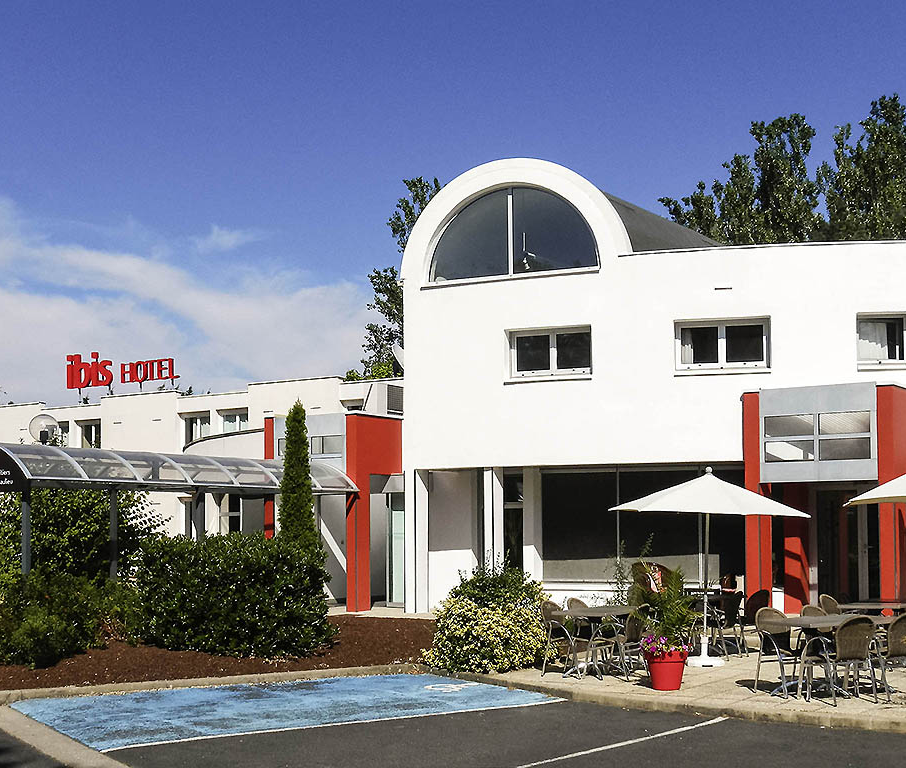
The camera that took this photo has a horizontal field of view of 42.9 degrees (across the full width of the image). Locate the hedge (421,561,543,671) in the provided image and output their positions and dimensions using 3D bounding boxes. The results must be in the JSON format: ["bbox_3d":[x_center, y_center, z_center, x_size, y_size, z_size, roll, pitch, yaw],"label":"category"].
[{"bbox_3d":[0.400,2.895,14.550,1.500,1.320,1.400,0,-5,0],"label":"hedge"}]

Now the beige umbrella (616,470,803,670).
[{"bbox_3d":[3.290,2.351,15.081,2.550,2.530,2.550,0,-6,0],"label":"beige umbrella"}]

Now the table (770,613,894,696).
[{"bbox_3d":[3.940,2.827,11.880,1.350,0.740,0.800,2,-6,-27],"label":"table"}]

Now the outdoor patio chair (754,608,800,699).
[{"bbox_3d":[3.490,2.779,11.950,0.560,0.860,0.600,2,-6,-27],"label":"outdoor patio chair"}]

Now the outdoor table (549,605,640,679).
[{"bbox_3d":[1.860,3.086,13.850,0.780,0.740,1.300,-5,-7,40],"label":"outdoor table"}]

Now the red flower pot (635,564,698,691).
[{"bbox_3d":[2.290,2.619,12.430,0.640,1.320,0.640,0,-5,0],"label":"red flower pot"}]

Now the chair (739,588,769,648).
[{"bbox_3d":[4.157,3.337,16.342,0.600,0.875,0.570,-6,-8,43],"label":"chair"}]

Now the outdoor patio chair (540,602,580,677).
[{"bbox_3d":[1.407,3.037,13.792,0.600,0.875,0.570,-4,-7,35],"label":"outdoor patio chair"}]

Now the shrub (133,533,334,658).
[{"bbox_3d":[-3.260,3.067,17.184,2.900,1.740,2.400,1,-6,-11],"label":"shrub"}]

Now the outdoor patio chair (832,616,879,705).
[{"bbox_3d":[3.830,2.719,11.480,0.560,0.860,0.600,2,-5,-25],"label":"outdoor patio chair"}]

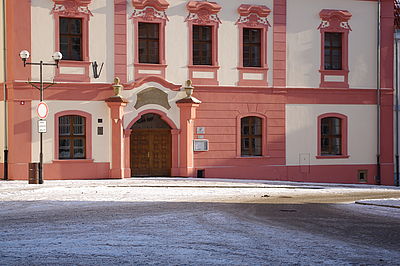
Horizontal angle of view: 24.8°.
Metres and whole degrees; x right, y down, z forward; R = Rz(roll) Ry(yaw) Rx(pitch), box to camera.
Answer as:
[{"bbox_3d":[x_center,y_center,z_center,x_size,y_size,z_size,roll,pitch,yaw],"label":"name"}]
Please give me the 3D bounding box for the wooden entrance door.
[{"bbox_3d":[-2.217,0.909,41.286,1.975,2.154,0.150,0,0,-26],"label":"wooden entrance door"}]

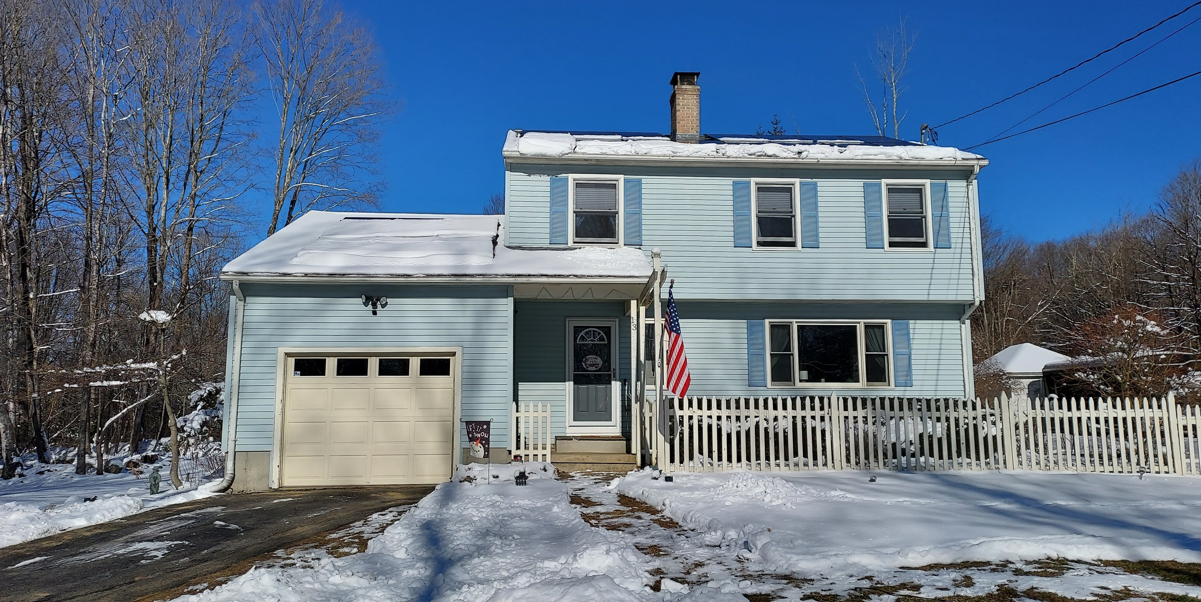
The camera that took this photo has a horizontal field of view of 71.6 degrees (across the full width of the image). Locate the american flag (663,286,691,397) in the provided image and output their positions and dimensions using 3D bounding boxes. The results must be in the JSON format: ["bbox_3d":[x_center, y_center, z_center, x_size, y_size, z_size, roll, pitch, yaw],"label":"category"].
[{"bbox_3d":[1.054,0.558,11.384,0.353,1.504,0.400,0,-8,-4],"label":"american flag"}]

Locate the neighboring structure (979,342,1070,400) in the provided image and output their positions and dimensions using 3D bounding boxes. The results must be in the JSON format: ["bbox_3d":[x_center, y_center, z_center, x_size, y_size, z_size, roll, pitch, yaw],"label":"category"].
[{"bbox_3d":[20.898,4.225,41.741,5.022,4.132,6.679,0,-8,-4],"label":"neighboring structure"}]

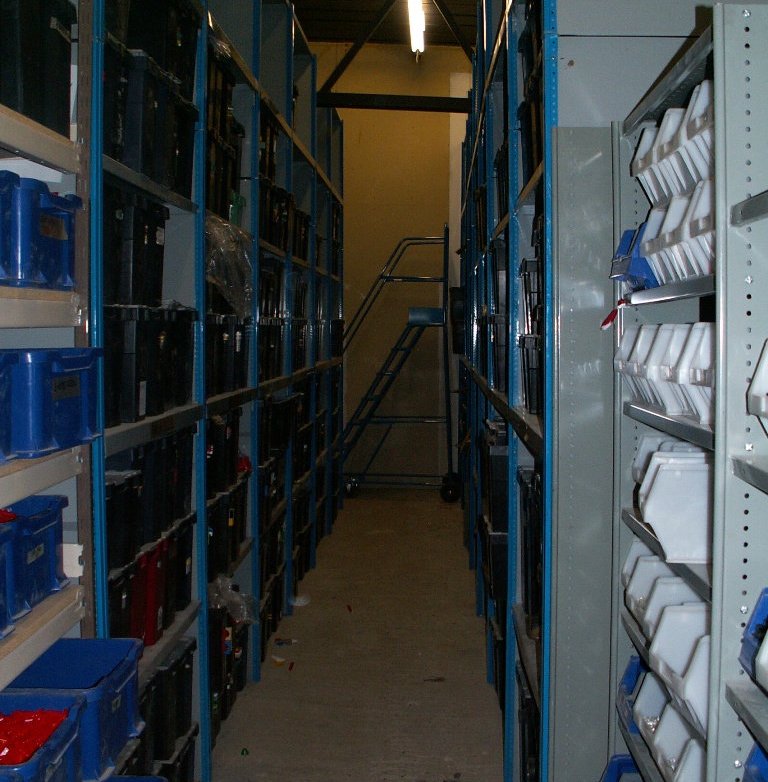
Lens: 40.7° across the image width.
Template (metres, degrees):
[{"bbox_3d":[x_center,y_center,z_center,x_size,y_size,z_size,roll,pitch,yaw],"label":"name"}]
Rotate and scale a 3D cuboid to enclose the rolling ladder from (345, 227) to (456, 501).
[{"bbox_3d":[0.070,-0.252,9.002,1.200,2.338,0.710,0,4,7],"label":"rolling ladder"}]

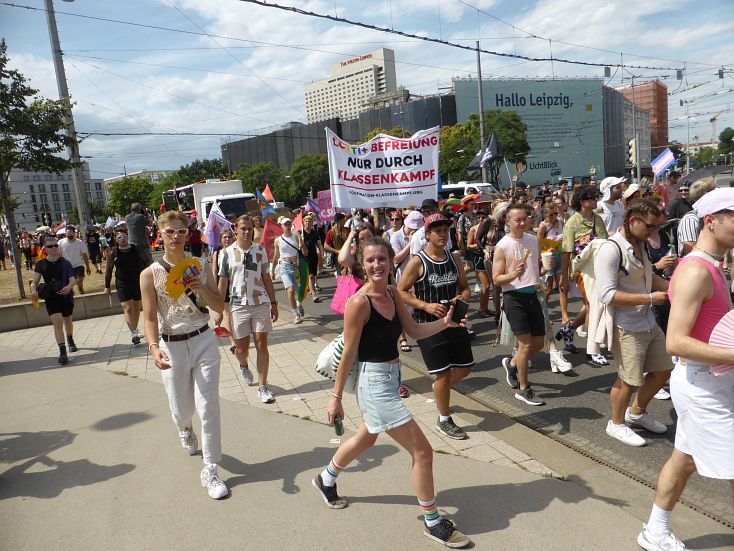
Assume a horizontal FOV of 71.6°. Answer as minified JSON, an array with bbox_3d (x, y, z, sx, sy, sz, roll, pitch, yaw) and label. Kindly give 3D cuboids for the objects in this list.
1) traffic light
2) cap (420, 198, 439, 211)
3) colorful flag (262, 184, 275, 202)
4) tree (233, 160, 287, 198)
[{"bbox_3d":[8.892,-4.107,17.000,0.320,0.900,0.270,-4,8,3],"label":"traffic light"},{"bbox_3d":[0.786,-0.893,6.400,0.190,0.140,0.260,-7,9,-12],"label":"cap"},{"bbox_3d":[-2.322,-1.933,12.000,0.330,0.450,0.120,-7,9,-10],"label":"colorful flag"},{"bbox_3d":[-15.255,-11.698,75.652,8.000,10.600,8.000,-5,7,0],"label":"tree"}]

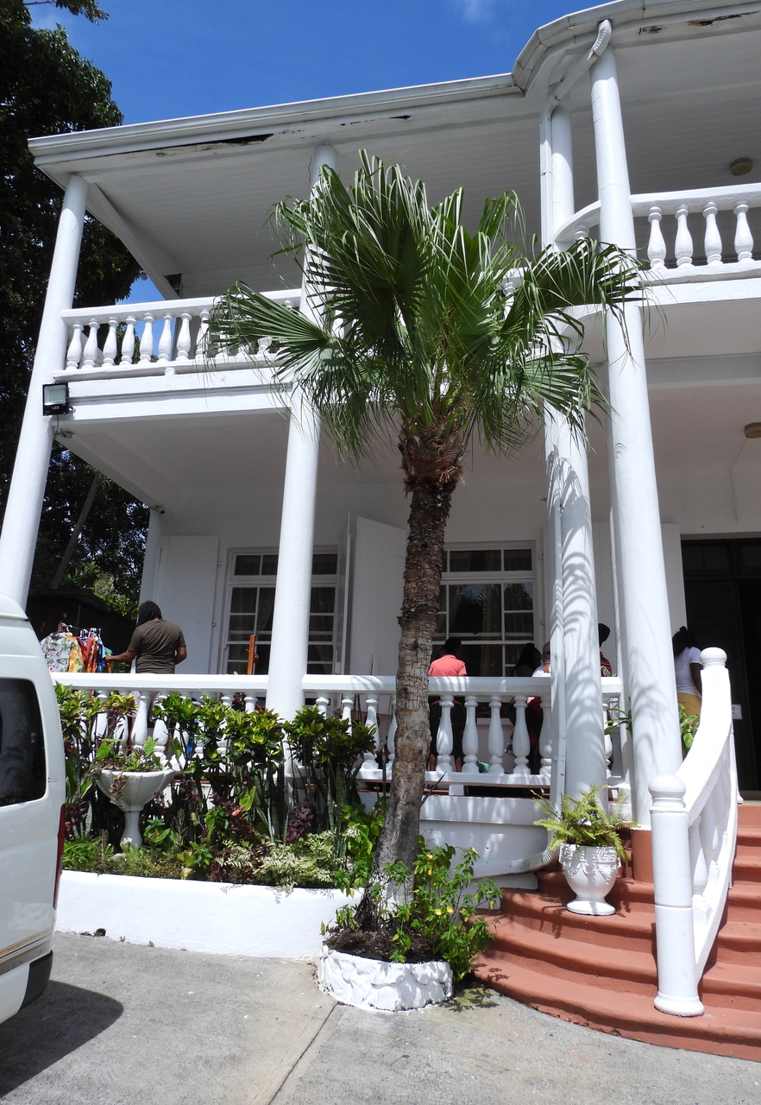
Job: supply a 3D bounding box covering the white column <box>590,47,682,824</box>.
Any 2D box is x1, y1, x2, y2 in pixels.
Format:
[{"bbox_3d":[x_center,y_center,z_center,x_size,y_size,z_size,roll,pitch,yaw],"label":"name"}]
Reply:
[{"bbox_3d":[2.095,-1.462,6.476,0.360,7.100,0.360,-1,-16,11],"label":"white column"}]

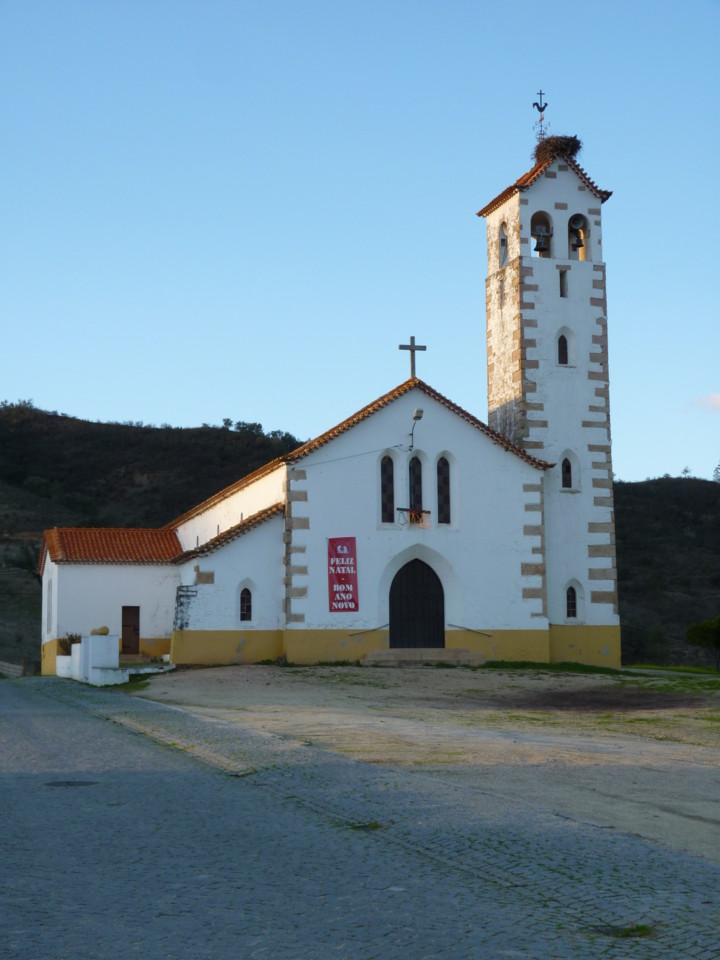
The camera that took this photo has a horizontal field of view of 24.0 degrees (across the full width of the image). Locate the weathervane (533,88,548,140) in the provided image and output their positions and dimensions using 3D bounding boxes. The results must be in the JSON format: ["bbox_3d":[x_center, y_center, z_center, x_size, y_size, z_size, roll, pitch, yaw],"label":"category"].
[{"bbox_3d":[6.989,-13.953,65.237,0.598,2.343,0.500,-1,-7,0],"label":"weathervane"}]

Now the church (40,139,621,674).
[{"bbox_3d":[-2.827,-1.510,71.225,18.927,19.323,26.781,1,-8,-16],"label":"church"}]

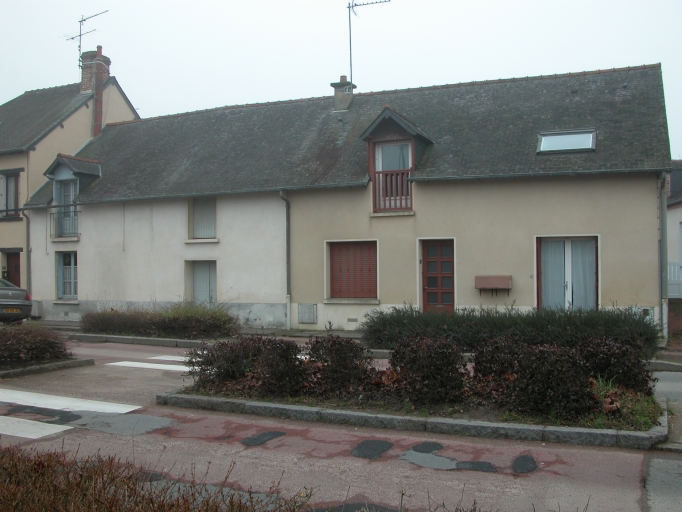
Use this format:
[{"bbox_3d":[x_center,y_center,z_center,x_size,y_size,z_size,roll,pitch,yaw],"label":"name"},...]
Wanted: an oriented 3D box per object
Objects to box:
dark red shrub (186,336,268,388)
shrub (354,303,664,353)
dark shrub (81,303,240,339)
[{"bbox_3d":[-1.474,1.331,8.935,0.930,0.680,0.780,-1,-1,24],"label":"dark red shrub"},{"bbox_3d":[2.899,1.270,12.274,5.000,0.820,1.200,-1,-1,23],"label":"shrub"},{"bbox_3d":[-4.050,1.380,15.300,3.750,0.640,1.000,-1,0,24],"label":"dark shrub"}]

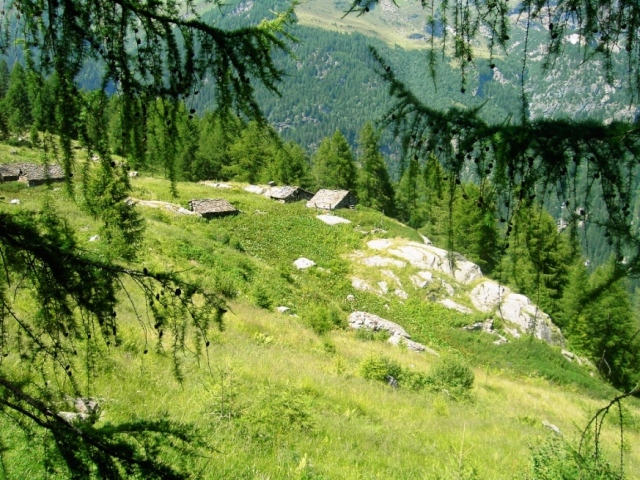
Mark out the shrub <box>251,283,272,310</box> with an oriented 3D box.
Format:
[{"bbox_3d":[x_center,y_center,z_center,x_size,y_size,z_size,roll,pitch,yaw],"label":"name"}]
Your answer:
[{"bbox_3d":[-2.893,2.794,32.000,1.100,1.350,1.050,0,14,0],"label":"shrub"}]

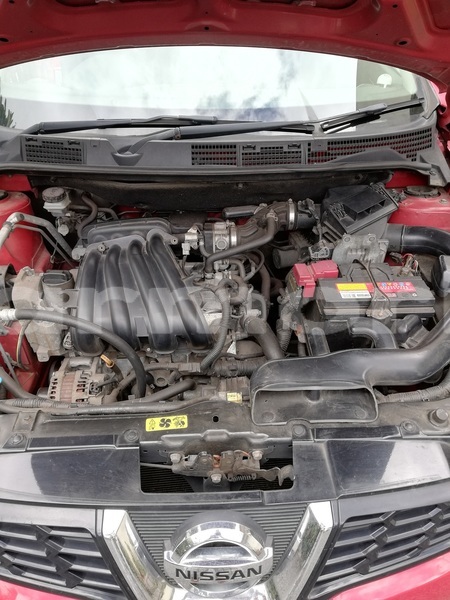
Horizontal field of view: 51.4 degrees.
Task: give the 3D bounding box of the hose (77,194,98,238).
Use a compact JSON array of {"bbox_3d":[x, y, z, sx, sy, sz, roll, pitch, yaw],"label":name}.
[{"bbox_3d":[-0.370,-0.225,1.260,0.060,0.080,0.110,-1,33,1],"label":"hose"}]

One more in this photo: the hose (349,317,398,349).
[{"bbox_3d":[0.314,0.069,0.990,0.105,0.055,0.060,-1,33,1],"label":"hose"}]

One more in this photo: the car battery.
[{"bbox_3d":[0.336,0.038,1.135,0.242,0.190,0.175,-2,33,0],"label":"car battery"}]

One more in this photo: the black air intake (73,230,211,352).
[{"bbox_3d":[-0.186,-0.015,1.080,0.300,0.140,0.260,-1,55,1],"label":"black air intake"}]

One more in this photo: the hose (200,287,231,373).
[{"bbox_3d":[-0.020,0.058,0.980,0.062,0.065,0.205,-1,48,1],"label":"hose"}]

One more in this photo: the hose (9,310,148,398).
[{"bbox_3d":[-0.270,0.097,0.880,0.250,0.090,0.150,-1,33,1],"label":"hose"}]

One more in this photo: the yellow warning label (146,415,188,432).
[{"bbox_3d":[-0.091,0.192,0.730,0.063,0.002,0.026,-3,40,-2],"label":"yellow warning label"}]

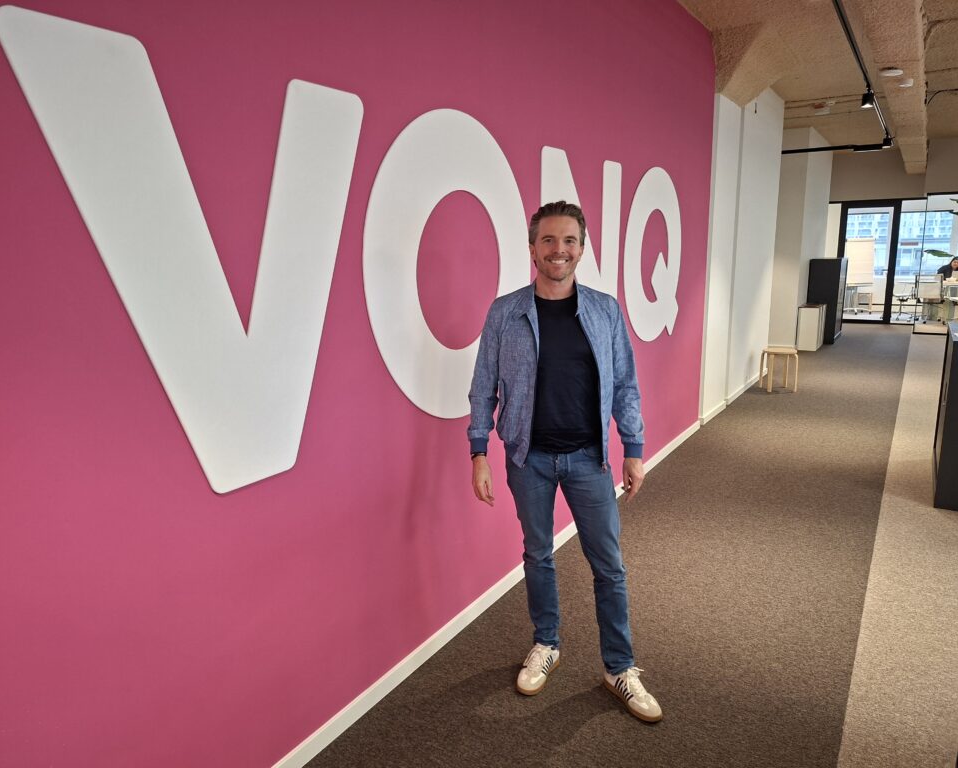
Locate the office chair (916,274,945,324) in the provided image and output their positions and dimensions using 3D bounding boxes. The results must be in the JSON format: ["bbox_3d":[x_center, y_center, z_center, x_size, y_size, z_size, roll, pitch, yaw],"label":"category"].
[{"bbox_3d":[9.069,-1.696,13.601,0.600,0.930,0.580,6,13,32],"label":"office chair"}]

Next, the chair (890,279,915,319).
[{"bbox_3d":[8.824,-1.779,14.129,0.580,0.900,0.580,6,13,32],"label":"chair"}]

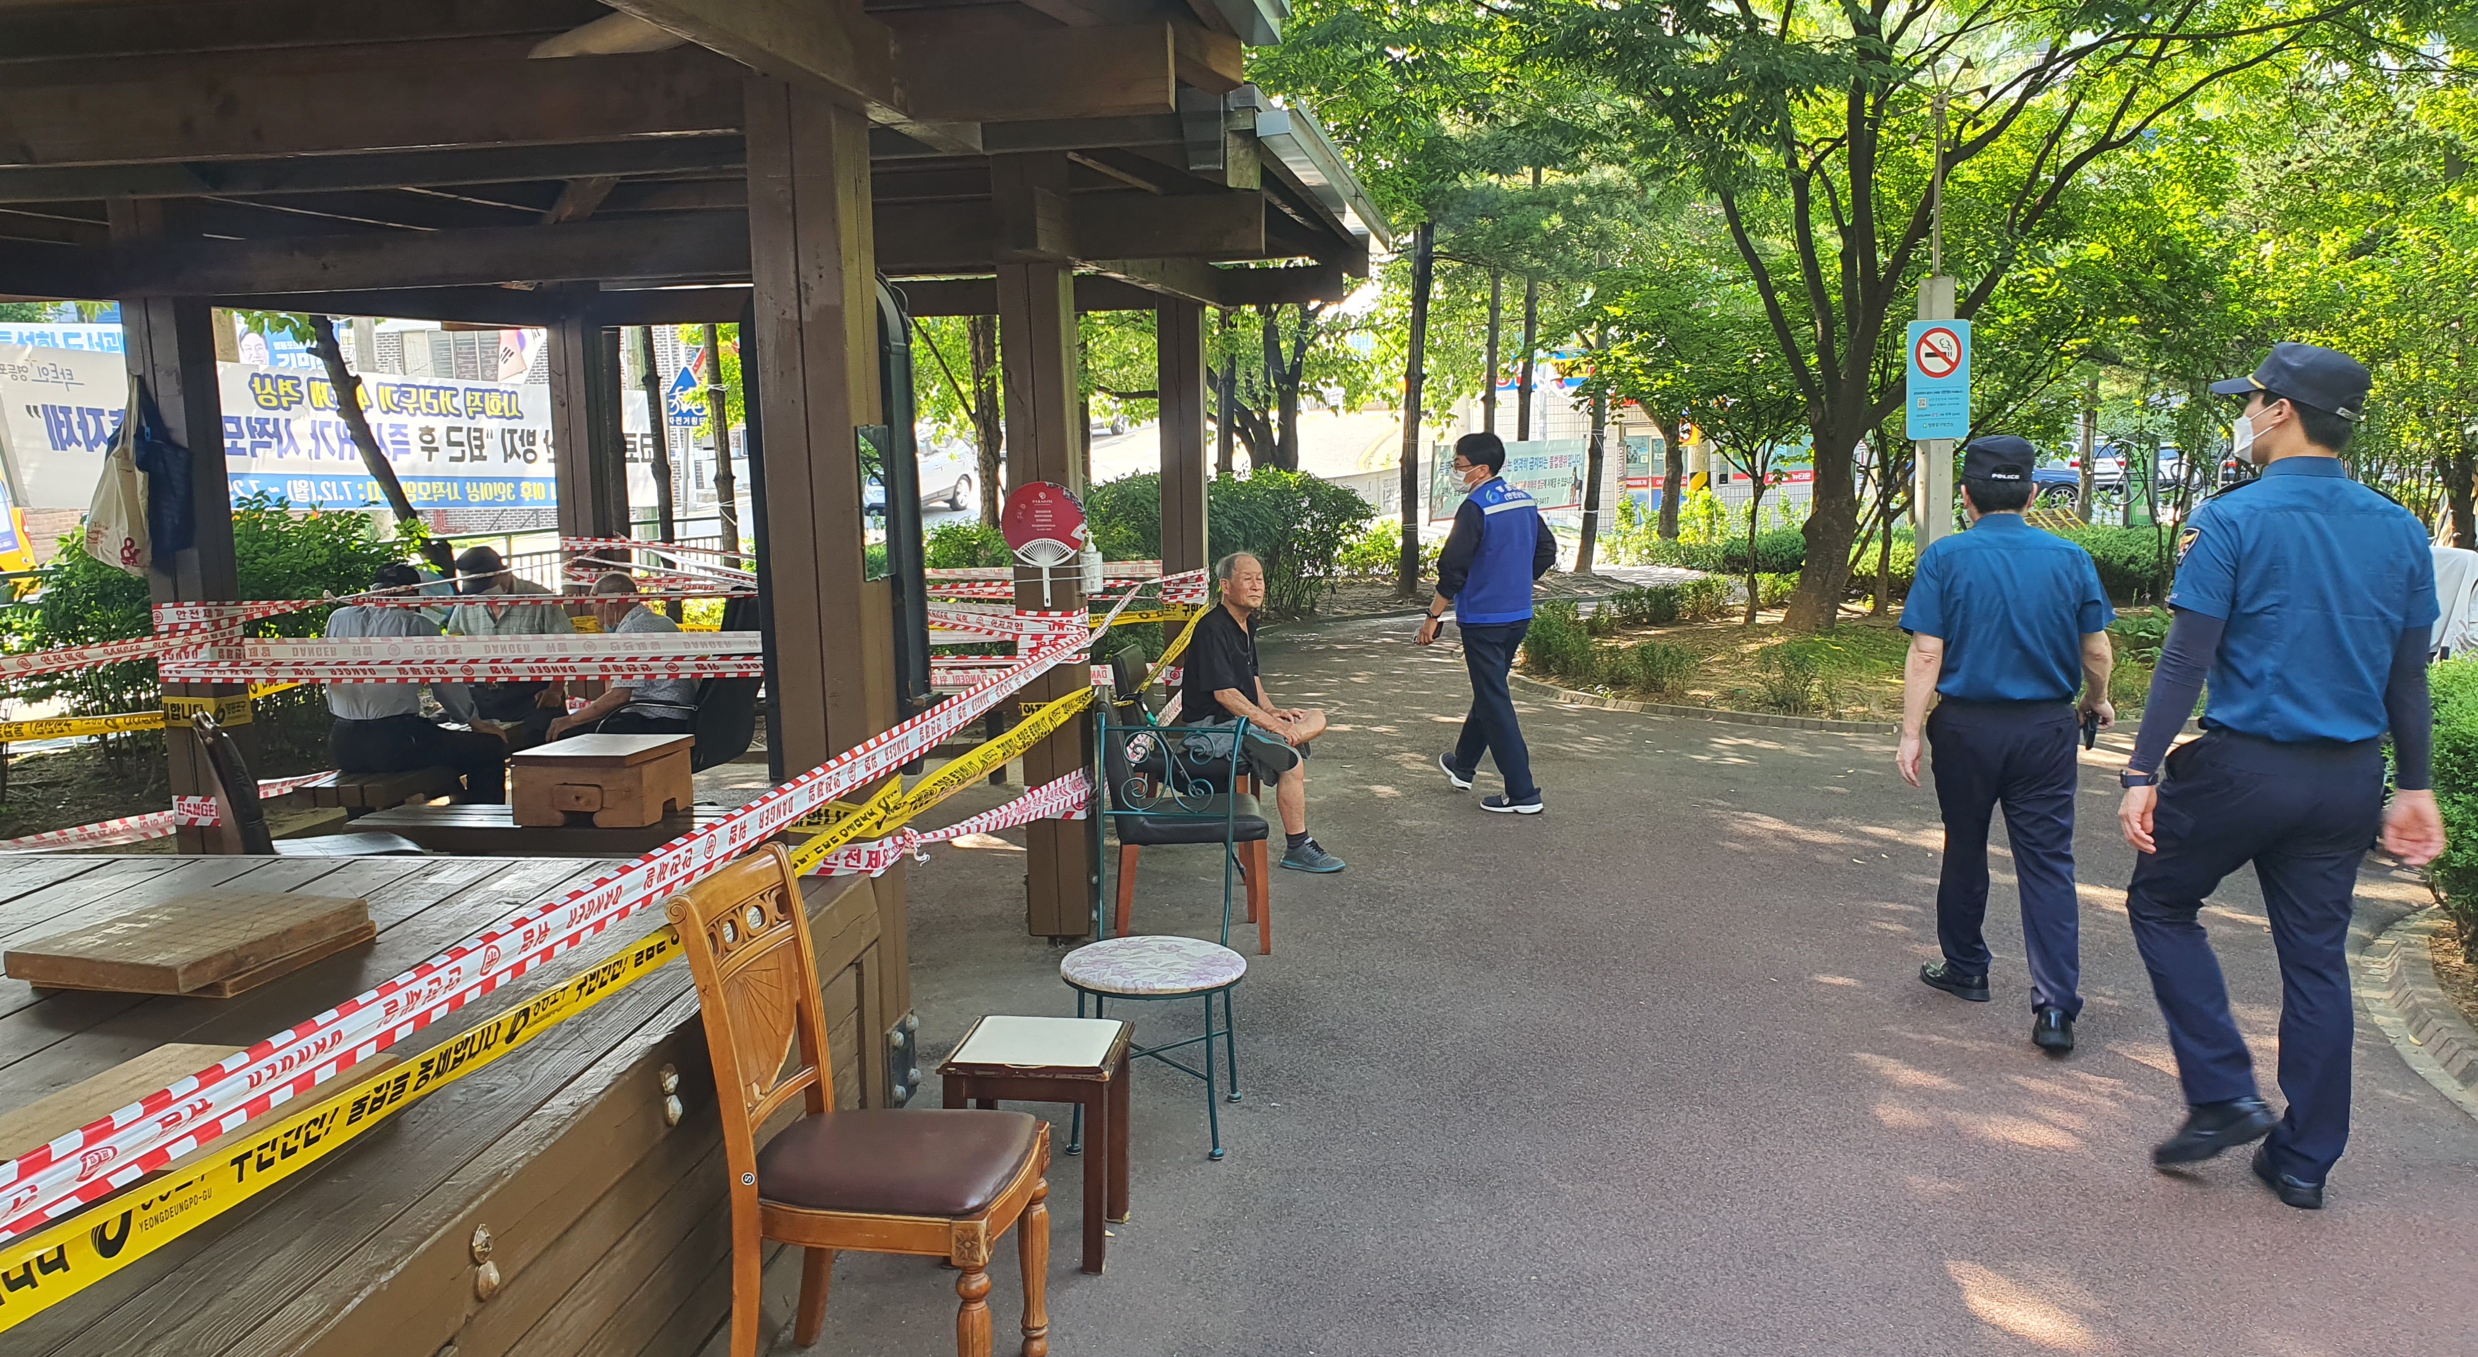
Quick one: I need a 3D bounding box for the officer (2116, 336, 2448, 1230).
[{"bbox_3d":[2.257,0.234,4.051,0.620,1.810,0.480,-2,8,-6],"label":"officer"}]

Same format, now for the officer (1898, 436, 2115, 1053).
[{"bbox_3d":[2.169,0.154,5.322,0.600,1.690,0.520,0,9,9],"label":"officer"}]

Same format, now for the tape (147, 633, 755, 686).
[{"bbox_3d":[-2.727,-0.060,6.667,2.500,0.170,0.040,0,8,8],"label":"tape"}]

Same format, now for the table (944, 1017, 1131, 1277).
[{"bbox_3d":[-0.428,1.014,4.040,0.360,0.450,0.320,0,9,8],"label":"table"}]

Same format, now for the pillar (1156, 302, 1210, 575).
[{"bbox_3d":[-0.242,-0.672,8.865,0.200,2.250,0.200,0,9,8],"label":"pillar"}]

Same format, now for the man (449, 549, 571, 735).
[{"bbox_3d":[-3.120,0.123,7.988,0.580,1.300,0.700,-2,8,-3],"label":"man"}]

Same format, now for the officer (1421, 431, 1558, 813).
[{"bbox_3d":[1.111,-0.271,8.292,0.540,1.660,0.620,-8,11,-37],"label":"officer"}]

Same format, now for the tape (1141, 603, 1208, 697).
[{"bbox_3d":[-0.255,-0.163,7.928,0.100,0.190,1.800,0,9,8],"label":"tape"}]

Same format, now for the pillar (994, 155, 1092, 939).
[{"bbox_3d":[-0.678,-0.438,6.390,0.205,2.700,0.205,0,8,8],"label":"pillar"}]

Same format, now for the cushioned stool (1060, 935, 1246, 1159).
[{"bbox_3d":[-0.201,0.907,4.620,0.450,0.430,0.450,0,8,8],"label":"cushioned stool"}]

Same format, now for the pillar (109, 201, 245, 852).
[{"bbox_3d":[-3.623,-0.363,6.497,0.200,2.480,0.200,0,9,8],"label":"pillar"}]

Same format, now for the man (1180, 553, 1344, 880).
[{"bbox_3d":[0.078,0.141,7.582,0.660,1.240,0.520,3,9,28],"label":"man"}]

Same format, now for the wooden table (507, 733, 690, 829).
[{"bbox_3d":[-2.250,0.357,6.617,0.470,0.255,0.440,0,8,8],"label":"wooden table"}]

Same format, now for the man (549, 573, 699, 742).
[{"bbox_3d":[-2.487,0.162,7.482,0.700,1.200,0.480,0,9,8],"label":"man"}]

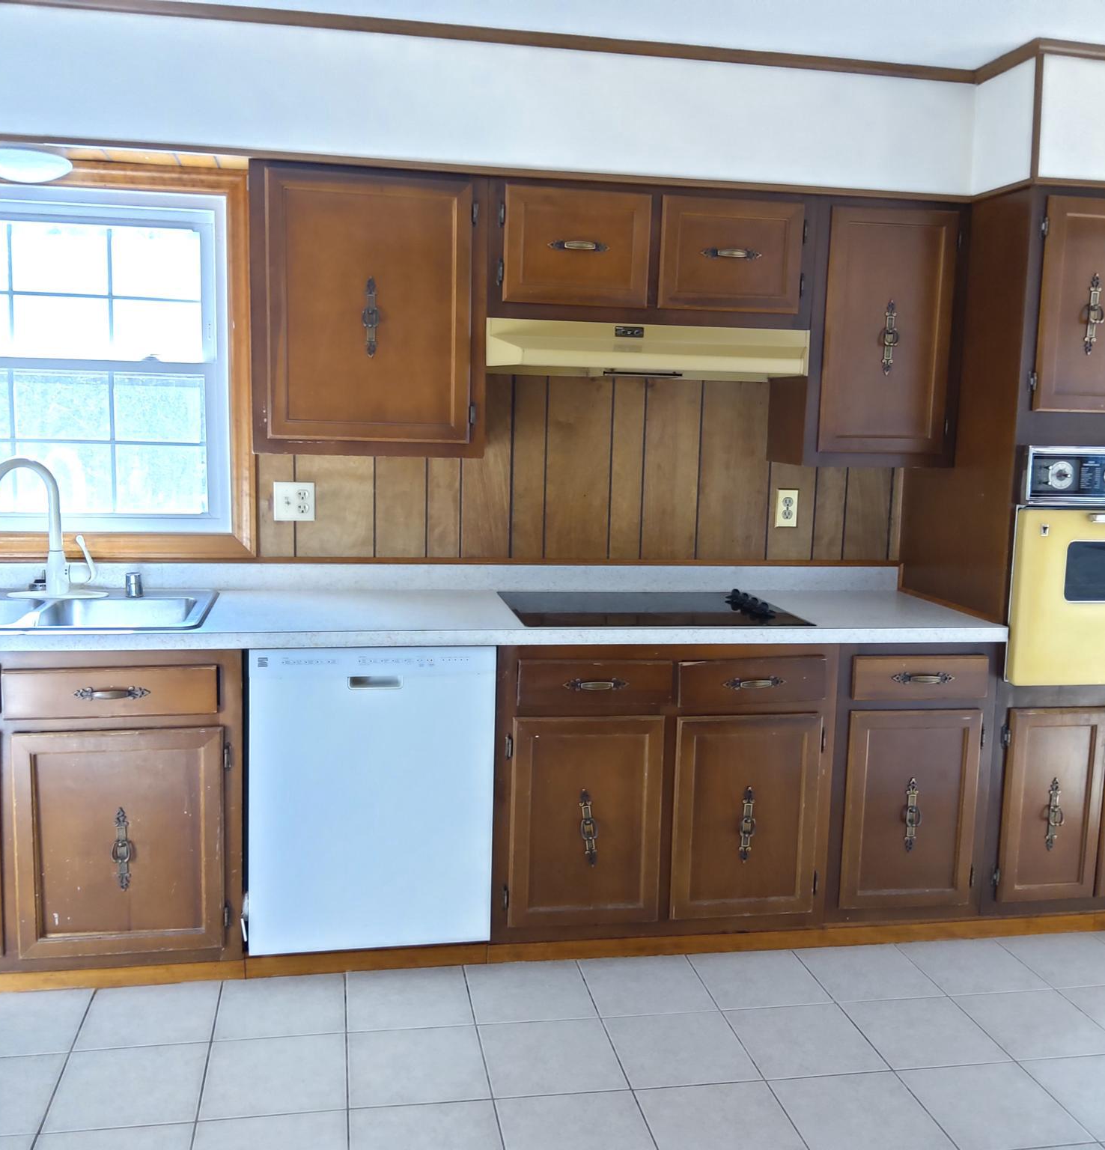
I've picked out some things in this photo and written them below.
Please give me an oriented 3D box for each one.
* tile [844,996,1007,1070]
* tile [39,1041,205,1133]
[{"bbox_3d":[0.897,1.111,2.795,0.303,0.010,0.303,0,8,-10],"label":"tile"},{"bbox_3d":[-0.903,1.096,2.463,0.303,0.010,0.303,0,8,-10],"label":"tile"}]

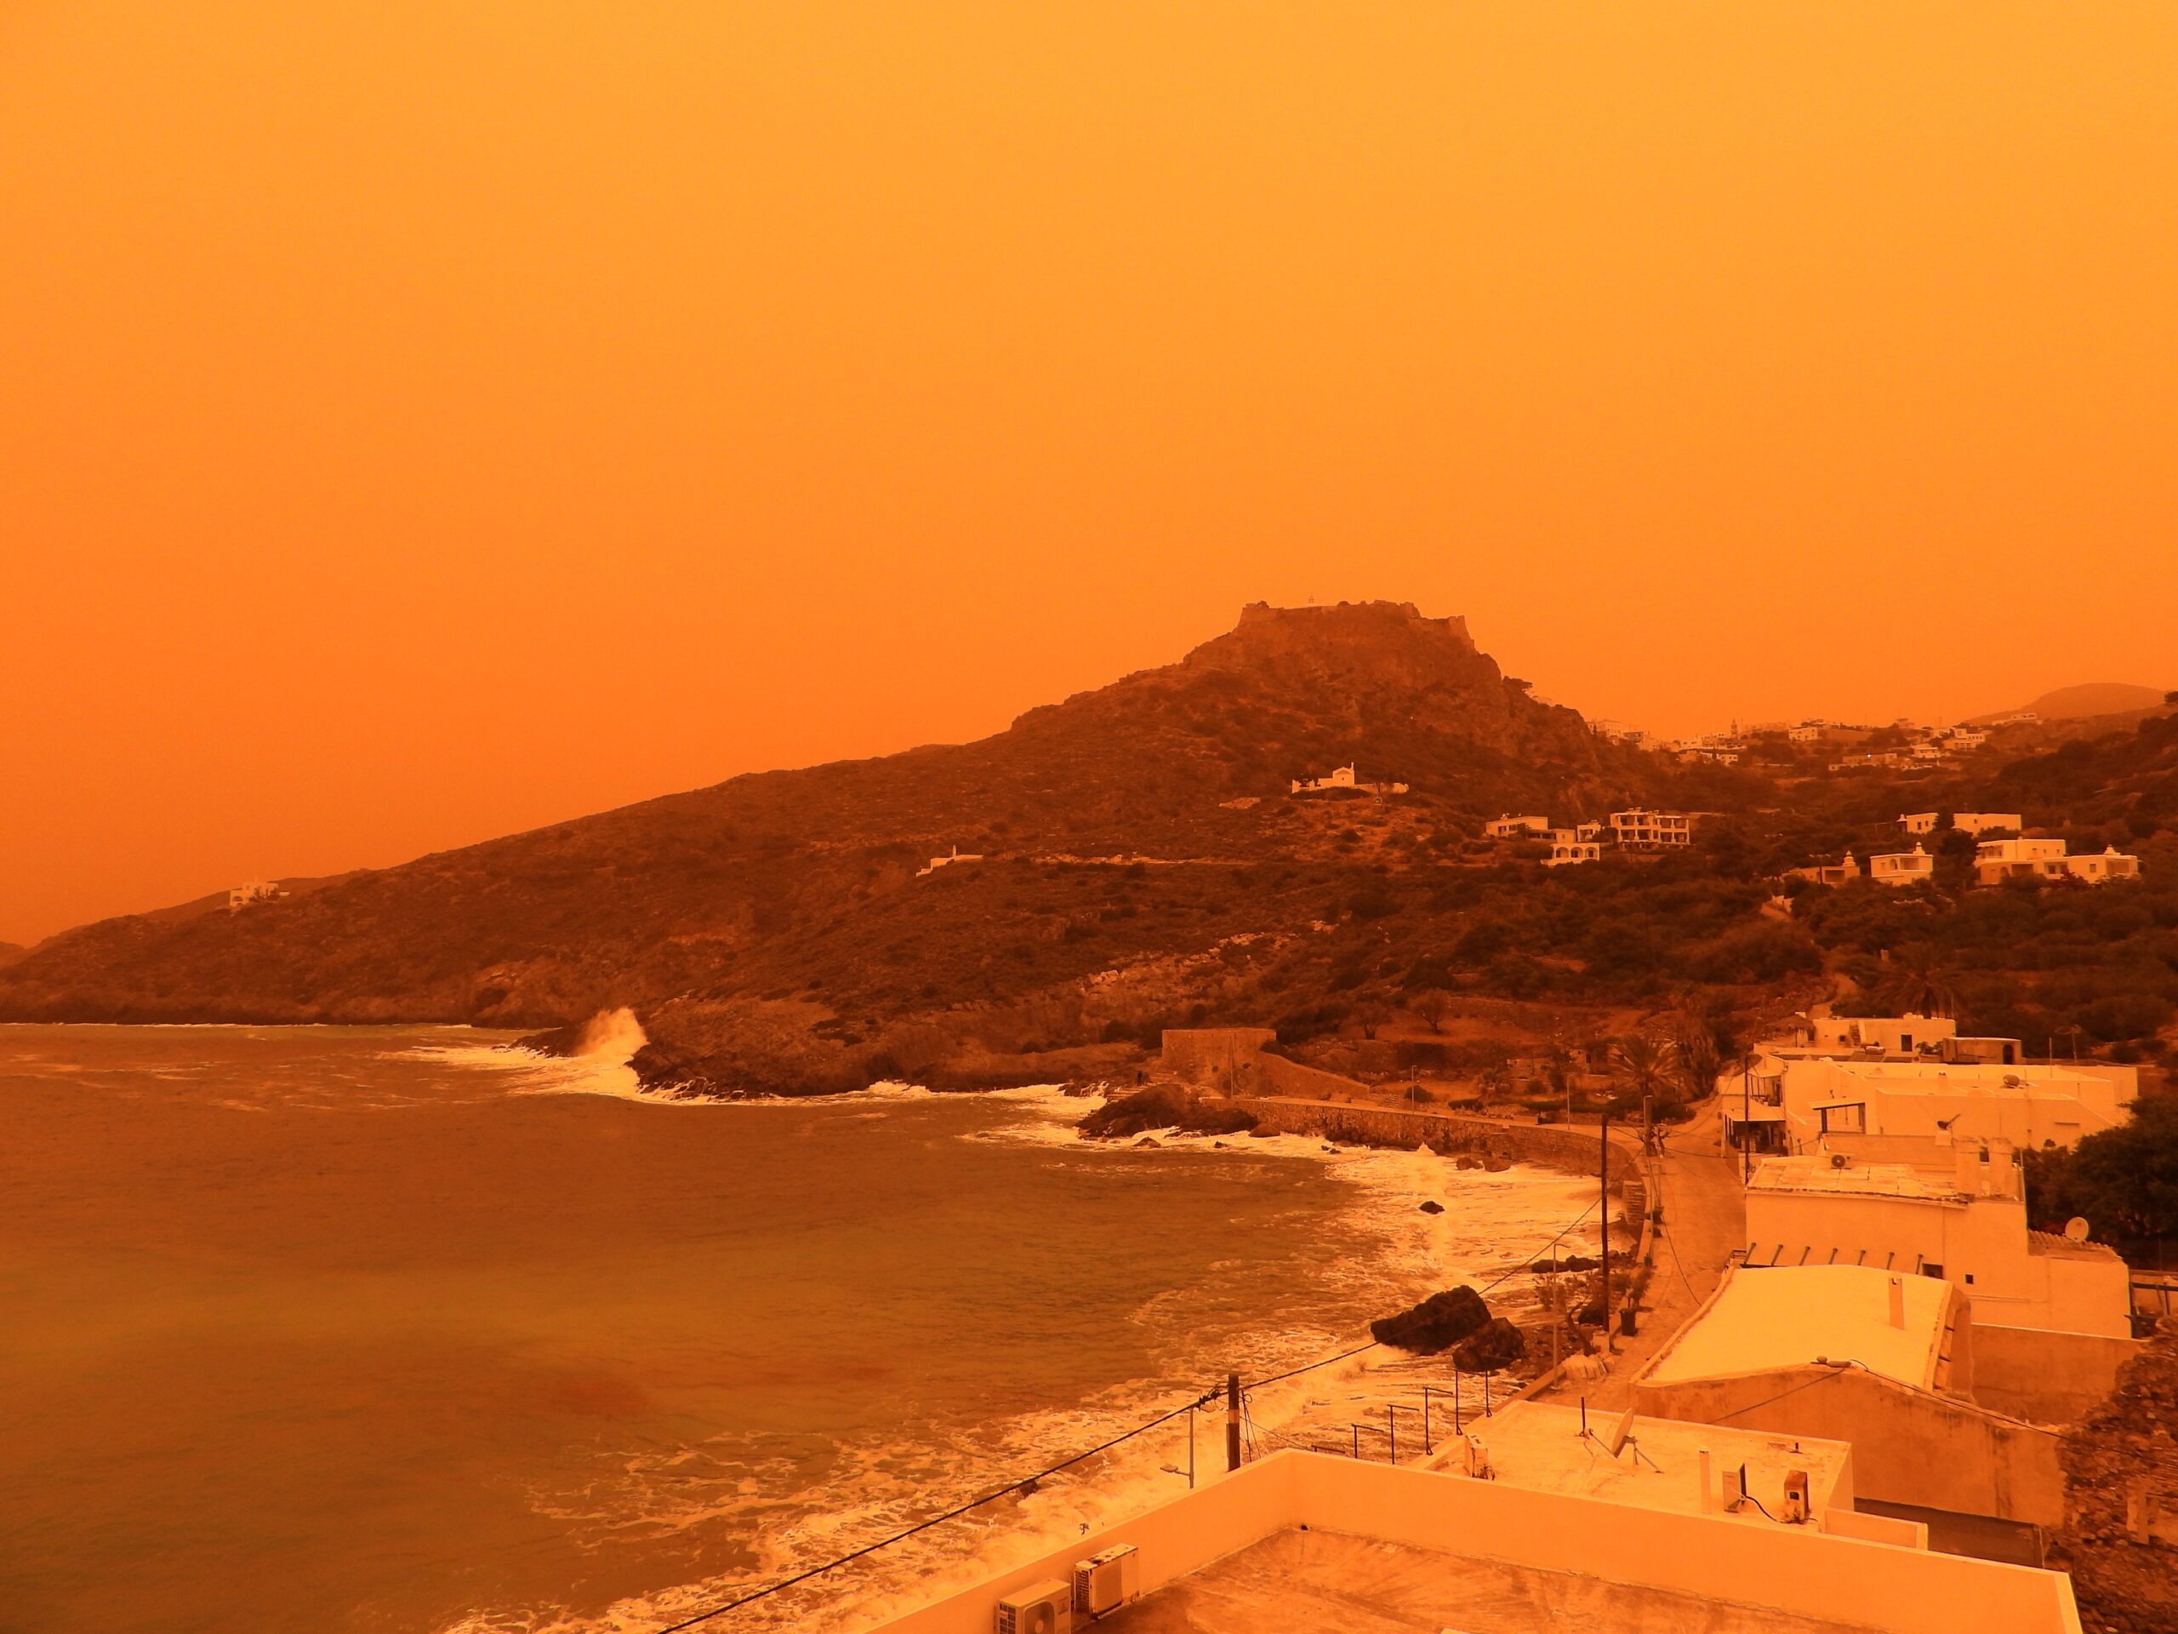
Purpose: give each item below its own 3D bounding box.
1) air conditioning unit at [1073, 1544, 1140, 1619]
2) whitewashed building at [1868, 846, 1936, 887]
[{"bbox_3d":[0.211,9.204,18.200,0.270,0.560,0.850,-4,-7,40],"label":"air conditioning unit"},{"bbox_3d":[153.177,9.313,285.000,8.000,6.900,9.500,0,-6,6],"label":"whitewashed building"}]

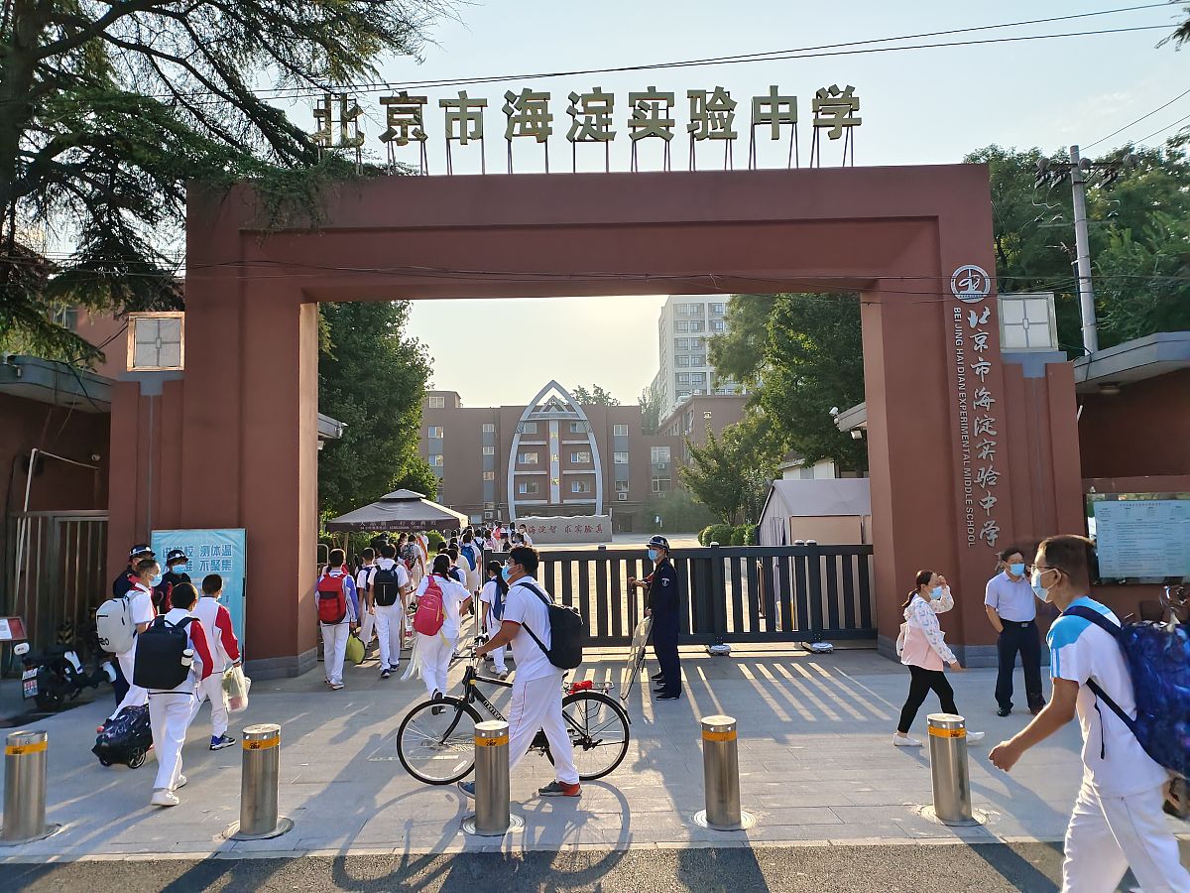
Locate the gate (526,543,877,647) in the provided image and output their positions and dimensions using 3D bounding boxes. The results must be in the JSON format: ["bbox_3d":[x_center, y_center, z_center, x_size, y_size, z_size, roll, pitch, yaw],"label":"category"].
[{"bbox_3d":[1.263,2.164,11.253,5.562,1.519,0.300,-1,-5,0],"label":"gate"}]

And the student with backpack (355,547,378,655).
[{"bbox_3d":[-3.416,2.291,11.816,0.460,1.540,0.420,-2,-5,7],"label":"student with backpack"}]

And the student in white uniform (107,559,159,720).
[{"bbox_3d":[-4.464,1.935,7.575,0.620,1.699,0.480,0,-5,-10],"label":"student in white uniform"}]

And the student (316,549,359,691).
[{"bbox_3d":[-3.067,2.034,9.422,0.480,1.615,0.500,-2,-5,5],"label":"student"}]

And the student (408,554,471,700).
[{"bbox_3d":[-1.710,2.000,8.635,0.620,1.626,0.600,-1,-5,0],"label":"student"}]

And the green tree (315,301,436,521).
[{"bbox_3d":[-6.281,-0.309,20.117,4.800,8.300,4.800,-1,-5,0],"label":"green tree"}]

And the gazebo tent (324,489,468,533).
[{"bbox_3d":[-4.538,2.380,18.809,3.000,2.730,2.600,-1,-5,-4],"label":"gazebo tent"}]

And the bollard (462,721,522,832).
[{"bbox_3d":[-0.681,2.186,5.269,0.400,0.635,0.400,-1,-5,0],"label":"bollard"}]

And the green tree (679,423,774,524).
[{"bbox_3d":[7.135,2.179,42.006,5.014,6.555,5.014,-1,-5,0],"label":"green tree"}]

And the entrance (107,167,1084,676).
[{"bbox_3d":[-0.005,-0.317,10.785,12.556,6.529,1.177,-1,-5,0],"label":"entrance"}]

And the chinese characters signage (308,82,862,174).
[{"bbox_3d":[-0.128,-4.276,10.705,7.458,1.258,0.400,-1,-5,0],"label":"chinese characters signage"}]

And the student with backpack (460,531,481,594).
[{"bbox_3d":[-2.666,2.725,17.094,0.480,1.667,0.580,-1,-5,0],"label":"student with backpack"}]

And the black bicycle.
[{"bbox_3d":[-0.628,2.018,6.112,1.800,1.109,0.560,-1,-5,1],"label":"black bicycle"}]

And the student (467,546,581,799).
[{"bbox_3d":[-0.510,1.586,5.609,0.850,1.730,0.550,-1,-5,-2],"label":"student"}]

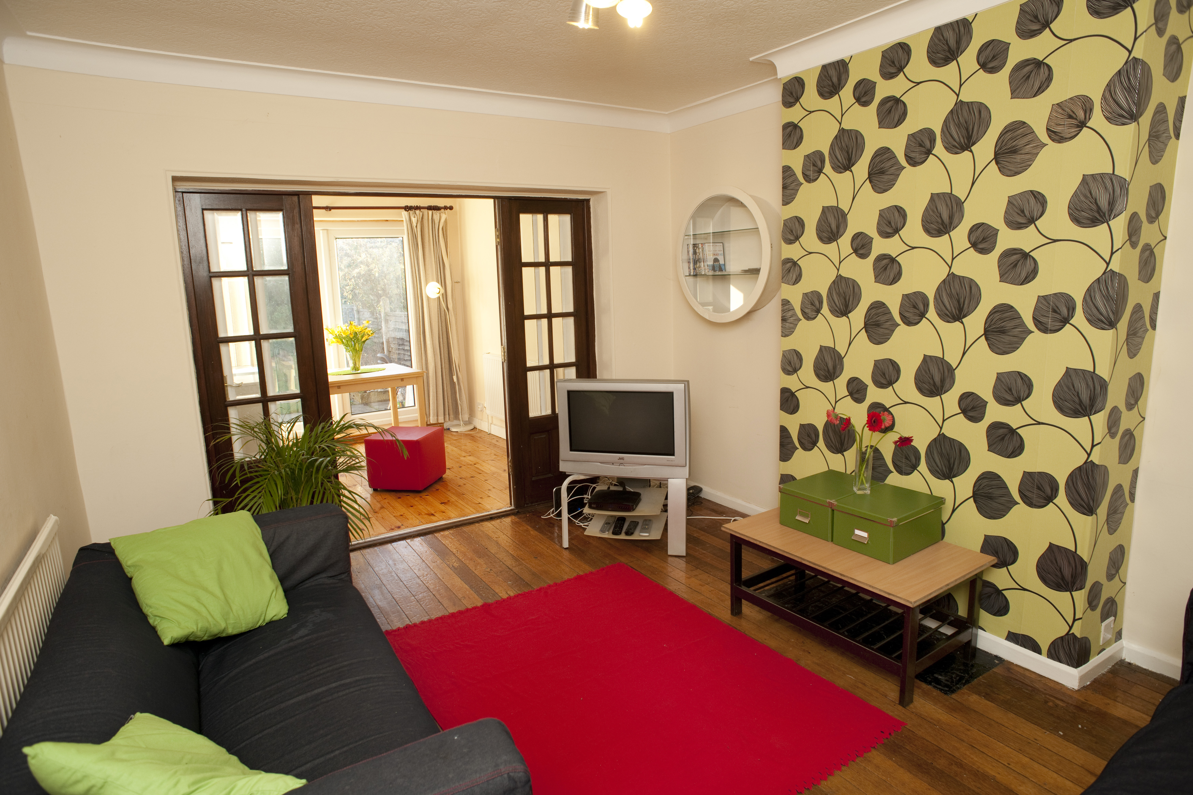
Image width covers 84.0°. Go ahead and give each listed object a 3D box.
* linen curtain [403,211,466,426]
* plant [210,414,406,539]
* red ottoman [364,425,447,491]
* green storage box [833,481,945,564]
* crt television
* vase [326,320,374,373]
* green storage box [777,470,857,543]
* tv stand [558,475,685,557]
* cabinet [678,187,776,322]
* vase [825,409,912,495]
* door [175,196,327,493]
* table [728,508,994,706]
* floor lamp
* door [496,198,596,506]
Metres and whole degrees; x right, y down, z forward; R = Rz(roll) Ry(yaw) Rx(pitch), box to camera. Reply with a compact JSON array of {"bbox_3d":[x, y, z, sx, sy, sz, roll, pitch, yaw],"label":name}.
[{"bbox_3d":[-1.575,-0.769,6.487,0.480,2.060,0.150,-9,12,-31],"label":"linen curtain"},{"bbox_3d":[-1.337,0.527,3.180,0.860,0.930,0.820,-8,12,-31],"label":"plant"},{"bbox_3d":[-1.429,0.469,5.011,0.420,0.406,0.415,0,11,12],"label":"red ottoman"},{"bbox_3d":[1.187,0.504,2.703,0.366,0.178,0.268,-9,13,-34],"label":"green storage box"},{"bbox_3d":[0.196,0.126,3.813,0.730,0.524,0.490,0,11,15],"label":"crt television"},{"bbox_3d":[-2.217,-0.462,5.952,0.380,0.460,0.360,-9,12,-31],"label":"vase"},{"bbox_3d":[1.033,0.469,2.920,0.366,0.178,0.268,-9,13,-34],"label":"green storage box"},{"bbox_3d":[0.204,0.606,3.842,0.690,0.430,0.460,0,11,15],"label":"tv stand"},{"bbox_3d":[0.803,-0.832,3.890,0.205,0.775,0.775,-8,12,-31],"label":"cabinet"},{"bbox_3d":[1.139,0.218,2.780,0.356,0.360,0.250,-2,10,0],"label":"vase"},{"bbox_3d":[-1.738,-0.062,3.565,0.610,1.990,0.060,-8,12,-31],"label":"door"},{"bbox_3d":[1.039,0.786,2.746,0.545,0.405,0.890,-9,12,-31],"label":"table"},{"bbox_3d":[-1.480,-0.405,6.692,0.400,1.500,0.270,-8,12,-31],"label":"floor lamp"},{"bbox_3d":[-0.302,-0.296,4.485,0.689,2.000,0.080,-9,12,-31],"label":"door"}]

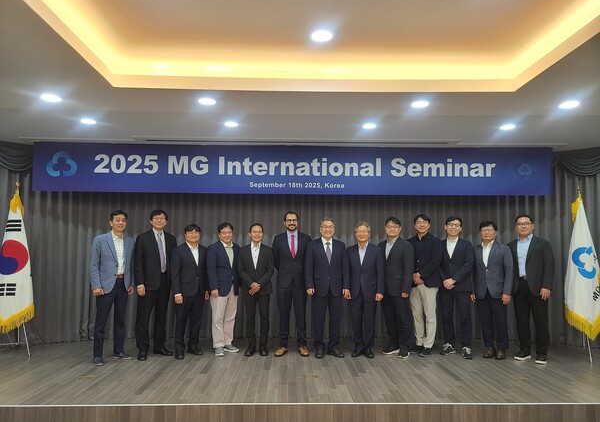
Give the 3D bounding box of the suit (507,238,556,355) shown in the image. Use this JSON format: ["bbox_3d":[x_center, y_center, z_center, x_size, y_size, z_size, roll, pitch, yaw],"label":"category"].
[{"bbox_3d":[2.792,1.001,5.436,0.550,1.435,0.330,-3,-6,34],"label":"suit"}]

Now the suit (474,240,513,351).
[{"bbox_3d":[2.396,1.030,5.581,0.500,1.327,0.310,-3,-6,31],"label":"suit"}]

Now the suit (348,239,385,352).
[{"bbox_3d":[0.826,1.087,5.686,0.480,1.363,0.290,-1,-5,13],"label":"suit"}]

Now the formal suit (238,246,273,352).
[{"bbox_3d":[-0.551,1.066,5.707,0.470,1.331,0.310,1,-5,-6],"label":"formal suit"}]

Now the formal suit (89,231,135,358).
[{"bbox_3d":[-2.258,0.990,5.401,0.510,1.500,0.340,4,-6,-33],"label":"formal suit"}]

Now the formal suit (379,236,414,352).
[{"bbox_3d":[1.210,1.023,5.684,0.480,1.402,0.300,-3,-6,30],"label":"formal suit"}]

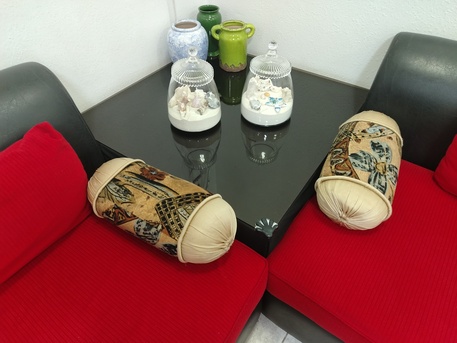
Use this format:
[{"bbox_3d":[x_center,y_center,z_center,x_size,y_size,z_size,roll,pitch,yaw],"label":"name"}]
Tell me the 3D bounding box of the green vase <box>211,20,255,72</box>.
[{"bbox_3d":[0.025,-0.577,1.466,0.198,0.191,0.128,-5,45,-4],"label":"green vase"}]

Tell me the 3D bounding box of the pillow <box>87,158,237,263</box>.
[{"bbox_3d":[-0.189,0.108,0.897,0.457,0.205,0.209,20,49,20],"label":"pillow"}]

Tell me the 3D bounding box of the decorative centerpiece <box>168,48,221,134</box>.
[{"bbox_3d":[-0.121,-0.302,1.124,0.193,0.285,0.193,-1,45,0],"label":"decorative centerpiece"}]

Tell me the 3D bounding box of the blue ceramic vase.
[{"bbox_3d":[-0.186,-0.594,1.493,0.192,0.180,0.192,-1,45,0],"label":"blue ceramic vase"}]

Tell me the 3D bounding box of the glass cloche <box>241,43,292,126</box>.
[{"bbox_3d":[0.149,-0.327,1.144,0.194,0.287,0.194,-1,45,0],"label":"glass cloche"}]

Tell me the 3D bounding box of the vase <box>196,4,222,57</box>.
[{"bbox_3d":[-0.089,-0.689,1.562,0.120,0.215,0.120,-1,45,0],"label":"vase"}]

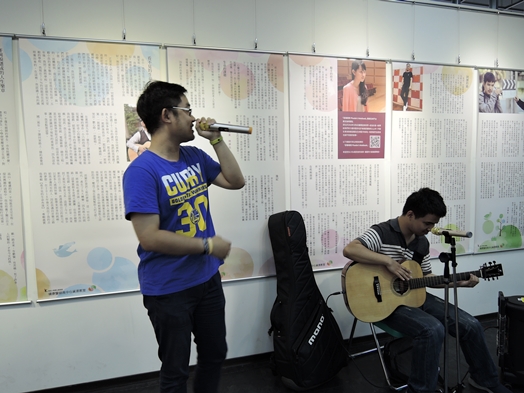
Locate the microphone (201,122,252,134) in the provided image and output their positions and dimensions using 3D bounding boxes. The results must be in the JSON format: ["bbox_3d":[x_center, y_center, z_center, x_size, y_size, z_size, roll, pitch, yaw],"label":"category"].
[{"bbox_3d":[-0.159,-0.294,1.552,0.244,0.050,0.050,8,5,8],"label":"microphone"}]

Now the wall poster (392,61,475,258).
[{"bbox_3d":[1.401,-0.269,2.941,0.808,1.566,0.020,-3,4,-16],"label":"wall poster"}]

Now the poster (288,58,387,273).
[{"bbox_3d":[0.598,-0.231,2.708,0.808,1.566,0.020,-3,4,-16],"label":"poster"}]

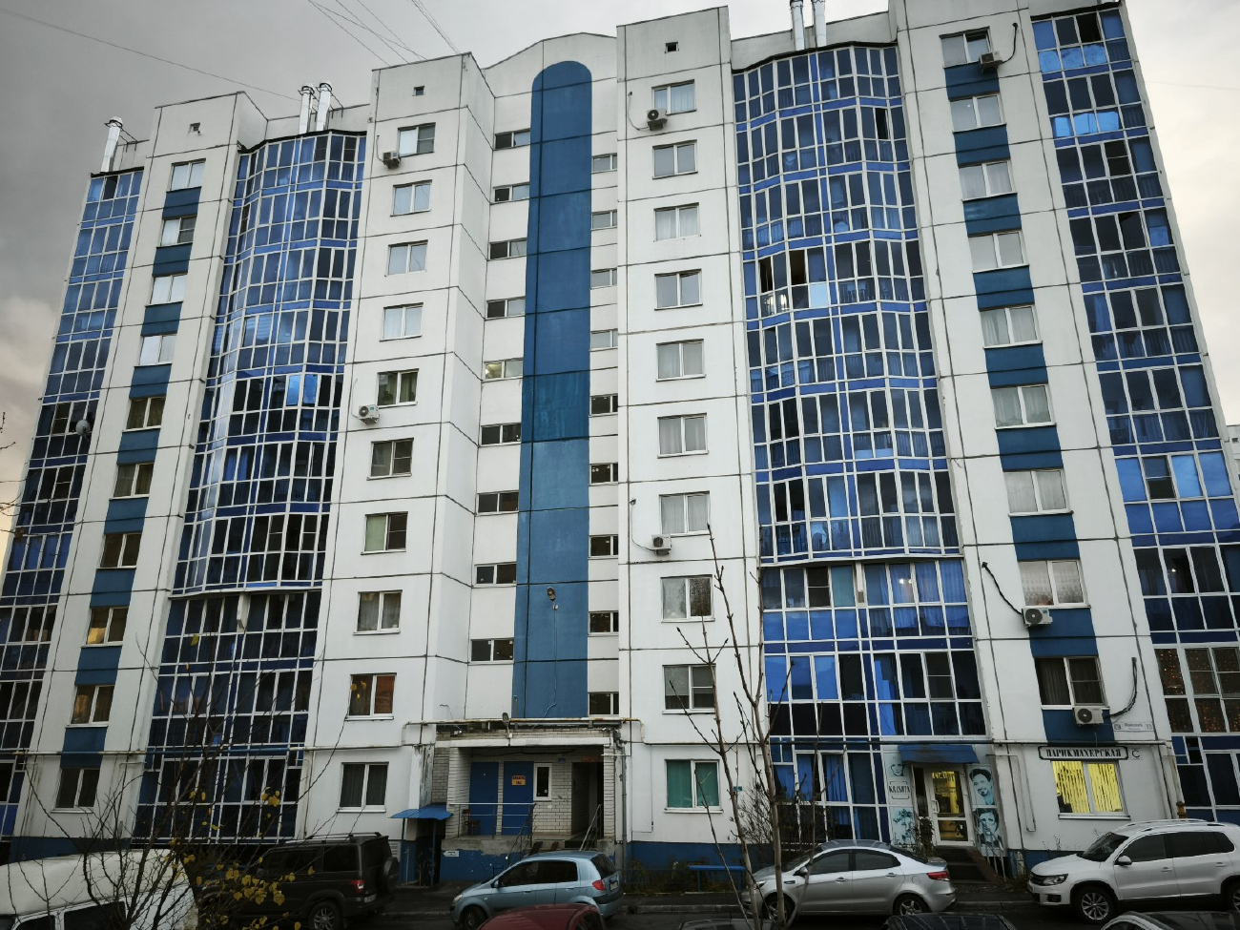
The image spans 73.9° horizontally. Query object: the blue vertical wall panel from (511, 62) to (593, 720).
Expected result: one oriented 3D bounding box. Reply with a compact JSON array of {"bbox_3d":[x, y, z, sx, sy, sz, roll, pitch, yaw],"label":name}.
[{"bbox_3d":[-2.564,-4.630,33.319,2.820,28.920,0.150,-4,-18,12],"label":"blue vertical wall panel"}]

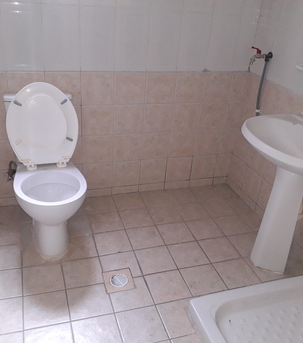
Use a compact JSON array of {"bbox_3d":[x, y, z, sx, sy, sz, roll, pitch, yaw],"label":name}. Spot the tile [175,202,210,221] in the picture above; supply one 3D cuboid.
[{"bbox_3d":[0.286,0.280,2.453,0.199,0.010,0.198,-5,30,-18],"label":"tile"}]

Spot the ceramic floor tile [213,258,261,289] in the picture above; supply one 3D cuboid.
[{"bbox_3d":[0.465,0.558,1.945,0.200,0.010,0.200,-5,30,-18],"label":"ceramic floor tile"}]

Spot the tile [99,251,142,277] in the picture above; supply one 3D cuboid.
[{"bbox_3d":[-0.166,0.512,1.926,0.200,0.010,0.200,-5,30,-18],"label":"tile"}]

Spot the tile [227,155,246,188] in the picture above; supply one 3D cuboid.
[{"bbox_3d":[0.642,-0.001,2.674,0.009,0.200,0.195,-5,30,-18],"label":"tile"}]

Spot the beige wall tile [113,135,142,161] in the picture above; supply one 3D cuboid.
[{"bbox_3d":[-0.163,-0.160,2.404,0.200,0.200,0.009,-5,30,-18],"label":"beige wall tile"}]

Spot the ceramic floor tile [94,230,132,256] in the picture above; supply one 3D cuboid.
[{"bbox_3d":[-0.227,0.420,2.094,0.200,0.010,0.200,-5,30,-18],"label":"ceramic floor tile"}]

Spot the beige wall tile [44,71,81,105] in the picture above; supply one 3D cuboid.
[{"bbox_3d":[-0.513,-0.484,2.095,0.199,0.200,0.010,-5,30,-18],"label":"beige wall tile"}]

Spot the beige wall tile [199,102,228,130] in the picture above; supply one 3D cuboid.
[{"bbox_3d":[0.427,-0.386,2.494,0.200,0.200,0.009,-5,30,-18],"label":"beige wall tile"}]

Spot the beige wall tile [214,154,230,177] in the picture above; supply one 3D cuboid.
[{"bbox_3d":[0.547,-0.044,2.739,0.119,0.200,0.010,-5,30,-18],"label":"beige wall tile"}]

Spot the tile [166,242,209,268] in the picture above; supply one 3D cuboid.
[{"bbox_3d":[0.215,0.484,2.064,0.200,0.009,0.198,-5,30,-18],"label":"tile"}]

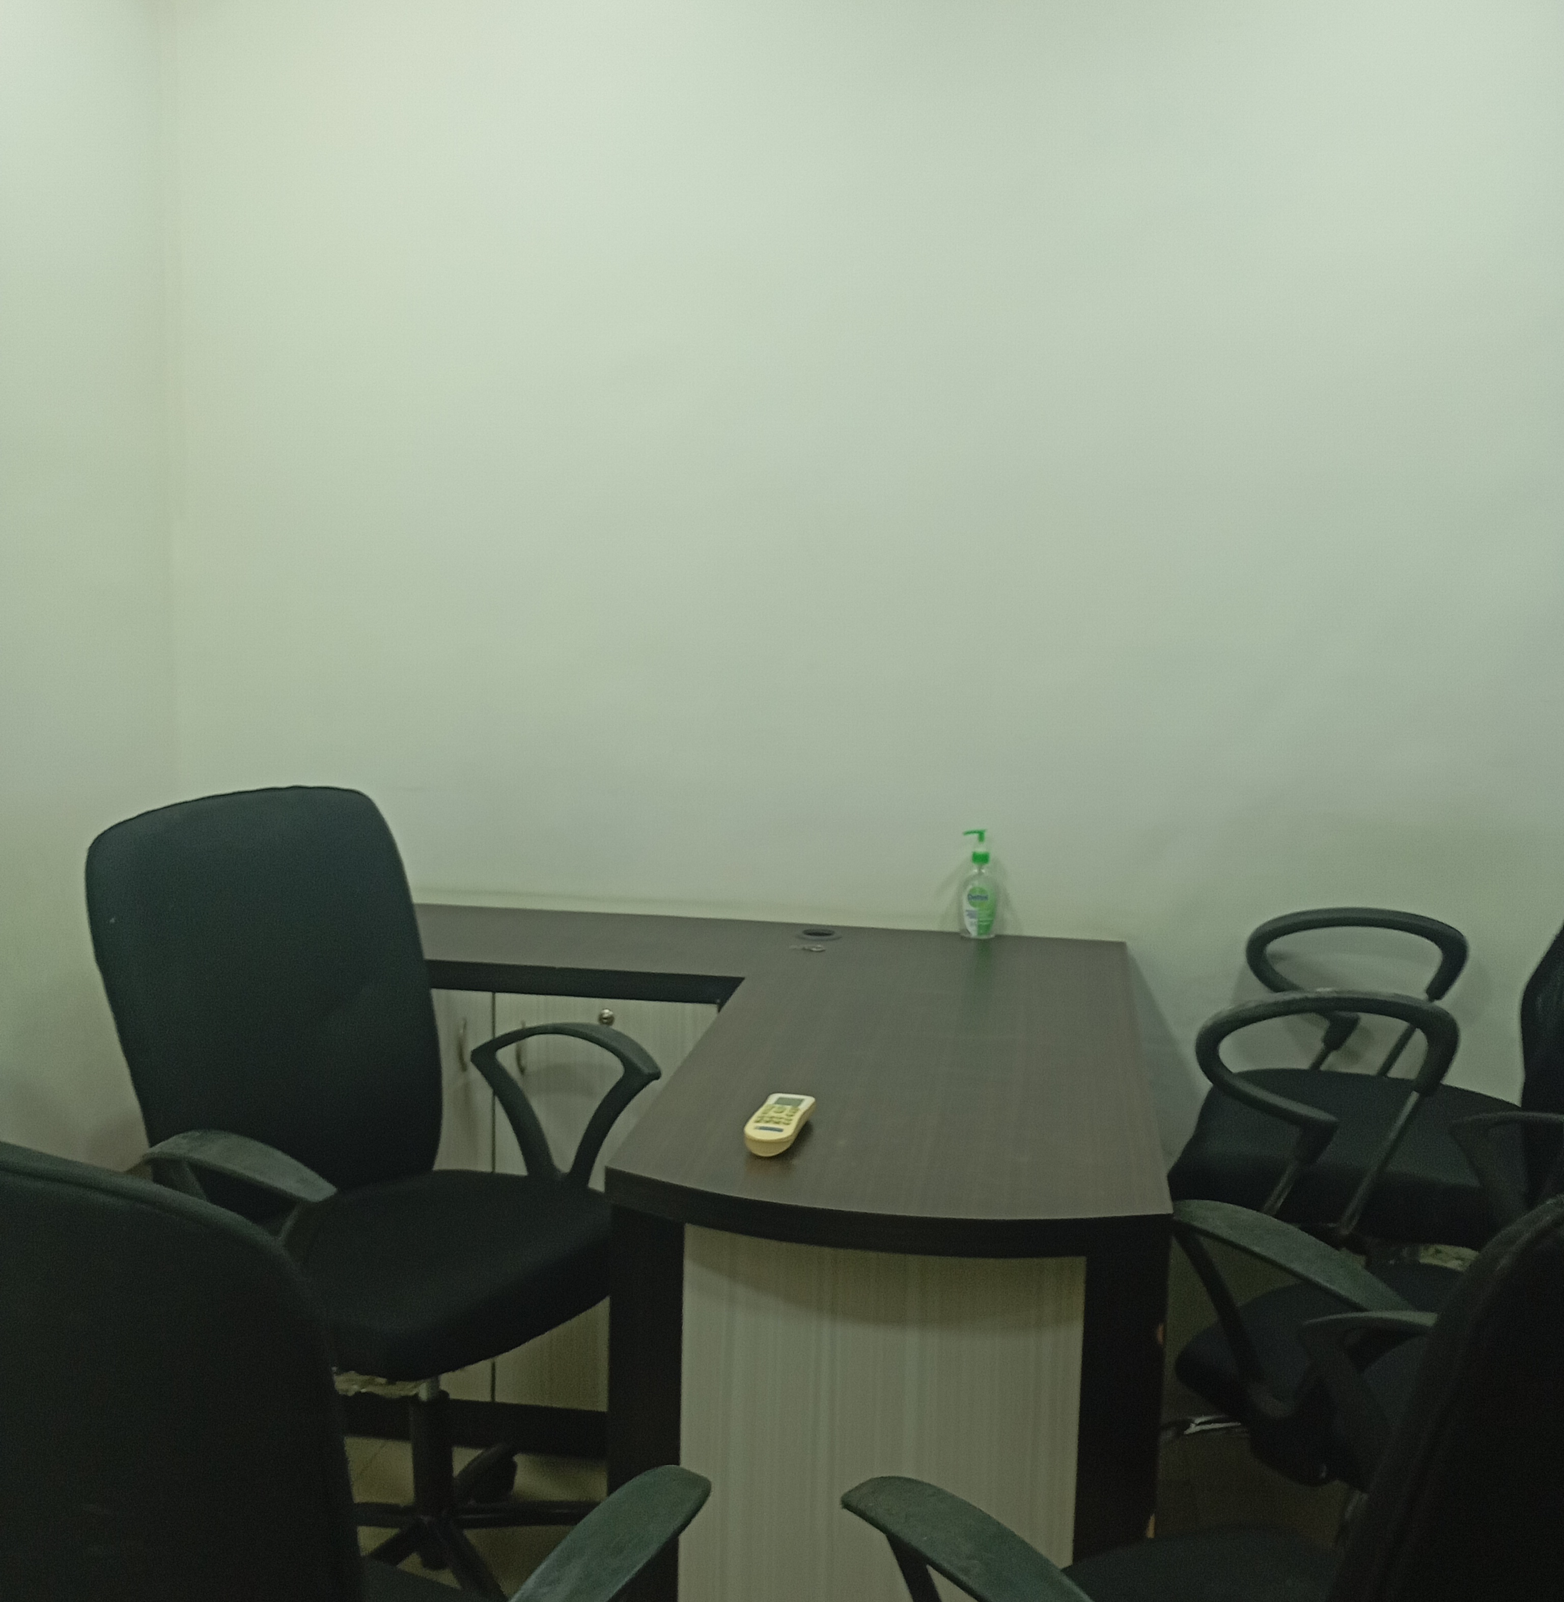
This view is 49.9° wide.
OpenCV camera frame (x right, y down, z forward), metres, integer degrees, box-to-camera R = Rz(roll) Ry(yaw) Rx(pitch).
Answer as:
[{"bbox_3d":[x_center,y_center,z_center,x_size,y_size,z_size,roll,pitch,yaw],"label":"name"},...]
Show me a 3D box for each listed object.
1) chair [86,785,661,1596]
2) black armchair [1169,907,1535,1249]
[{"bbox_3d":[-0.497,0.552,2.223,0.650,1.045,0.610,7,10,35],"label":"chair"},{"bbox_3d":[0.873,0.551,2.413,0.620,1.040,0.600,5,9,22],"label":"black armchair"}]

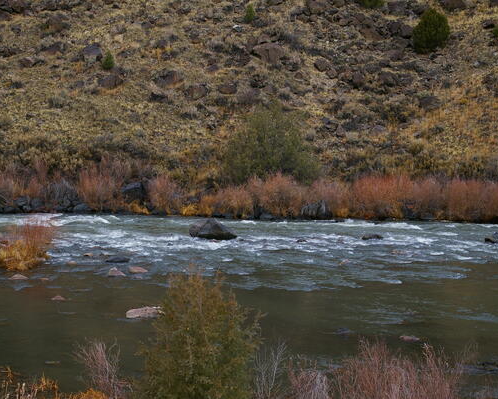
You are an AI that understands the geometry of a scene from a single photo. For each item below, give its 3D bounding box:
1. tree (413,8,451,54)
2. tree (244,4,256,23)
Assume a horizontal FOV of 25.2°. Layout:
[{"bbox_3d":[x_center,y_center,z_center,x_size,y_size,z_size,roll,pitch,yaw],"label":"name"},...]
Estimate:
[{"bbox_3d":[13.106,-12.034,79.797,2.655,3.061,2.655,0,6,0],"label":"tree"},{"bbox_3d":[0.075,-13.897,83.246,0.818,1.308,0.818,0,6,0],"label":"tree"}]

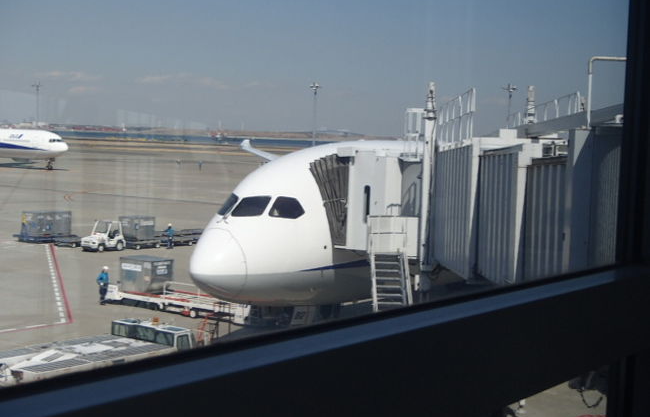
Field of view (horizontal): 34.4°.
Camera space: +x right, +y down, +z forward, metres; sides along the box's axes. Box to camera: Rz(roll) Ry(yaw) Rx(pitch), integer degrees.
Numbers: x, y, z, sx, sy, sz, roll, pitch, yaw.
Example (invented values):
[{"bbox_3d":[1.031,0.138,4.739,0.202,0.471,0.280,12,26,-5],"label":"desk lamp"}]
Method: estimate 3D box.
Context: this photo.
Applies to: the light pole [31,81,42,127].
[{"bbox_3d":[-104.100,-33.478,380.503,3.000,24.000,2.800,2,4,0],"label":"light pole"}]

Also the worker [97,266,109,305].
[{"bbox_3d":[-10.392,3.612,49.248,0.400,1.770,0.520,4,5,30],"label":"worker"}]

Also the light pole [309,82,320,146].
[{"bbox_3d":[-3.272,-25.228,312.314,3.000,24.000,2.800,2,4,0],"label":"light pole"}]

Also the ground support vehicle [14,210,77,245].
[{"bbox_3d":[-19.917,1.318,75.036,1.950,2.150,3.800,6,5,44],"label":"ground support vehicle"}]

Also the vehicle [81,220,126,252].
[{"bbox_3d":[-15.036,1.813,71.435,1.420,2.000,2.950,5,5,37],"label":"vehicle"}]

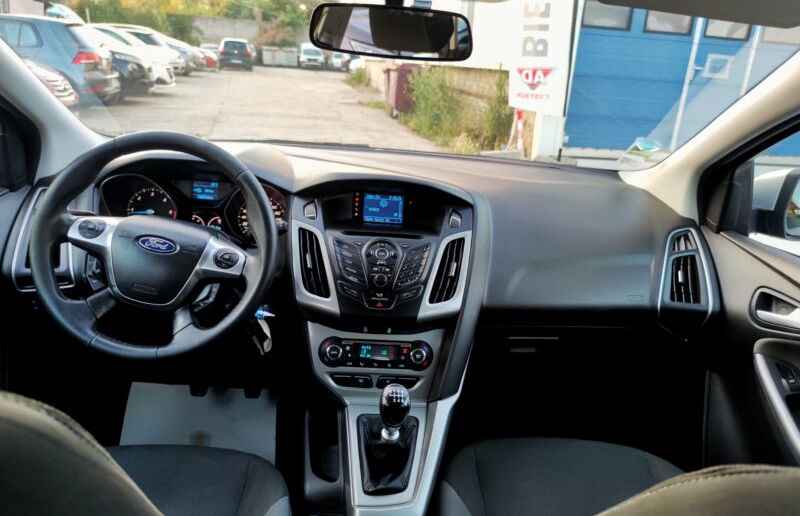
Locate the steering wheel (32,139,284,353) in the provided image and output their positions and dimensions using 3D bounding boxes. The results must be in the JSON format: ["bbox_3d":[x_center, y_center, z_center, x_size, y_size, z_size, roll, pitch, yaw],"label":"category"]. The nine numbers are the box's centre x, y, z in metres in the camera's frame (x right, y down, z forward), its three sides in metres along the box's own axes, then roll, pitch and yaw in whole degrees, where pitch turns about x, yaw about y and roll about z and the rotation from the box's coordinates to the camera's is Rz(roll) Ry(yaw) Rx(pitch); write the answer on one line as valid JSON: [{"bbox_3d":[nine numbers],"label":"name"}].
[{"bbox_3d":[-0.394,-0.023,0.914,0.375,0.370,0.100,14,-10,-8],"label":"steering wheel"}]

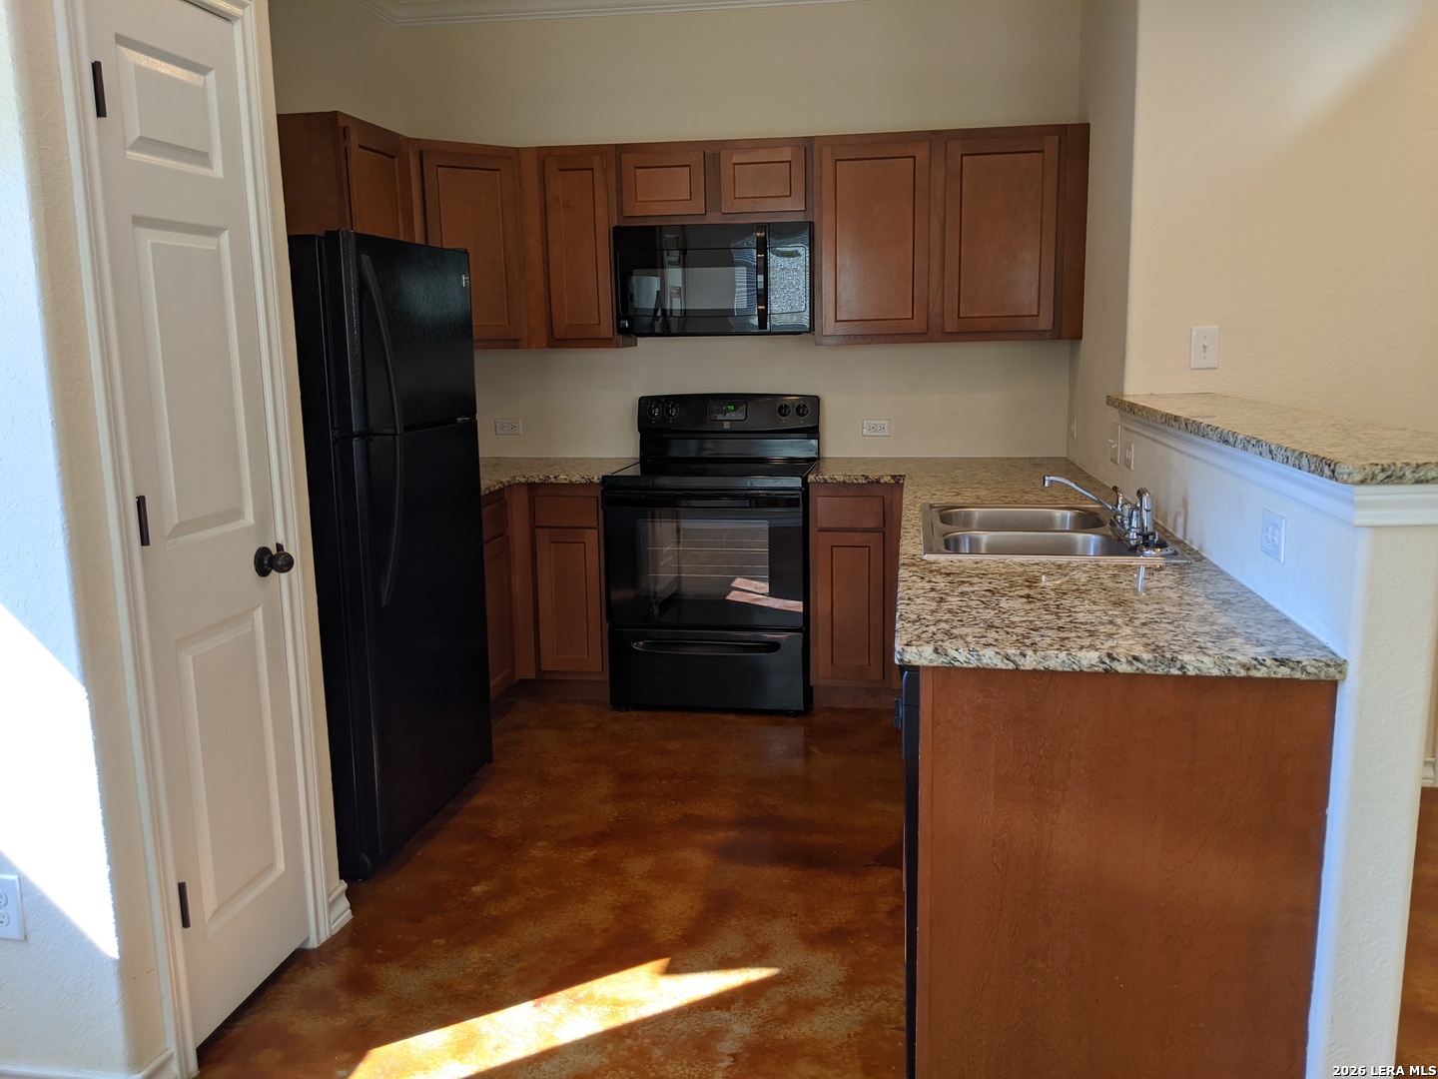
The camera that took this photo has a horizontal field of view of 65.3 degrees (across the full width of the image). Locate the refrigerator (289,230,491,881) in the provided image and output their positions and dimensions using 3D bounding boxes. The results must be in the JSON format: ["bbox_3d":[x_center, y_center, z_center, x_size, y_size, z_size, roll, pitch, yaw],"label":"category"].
[{"bbox_3d":[-1.137,0.012,3.232,0.795,1.680,0.750,1,10,11],"label":"refrigerator"}]

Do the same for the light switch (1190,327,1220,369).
[{"bbox_3d":[1.419,-0.557,3.270,0.077,0.122,0.018,1,10,10],"label":"light switch"}]

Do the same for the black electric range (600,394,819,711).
[{"bbox_3d":[-0.004,0.030,4.471,0.757,1.187,0.705,1,10,10],"label":"black electric range"}]

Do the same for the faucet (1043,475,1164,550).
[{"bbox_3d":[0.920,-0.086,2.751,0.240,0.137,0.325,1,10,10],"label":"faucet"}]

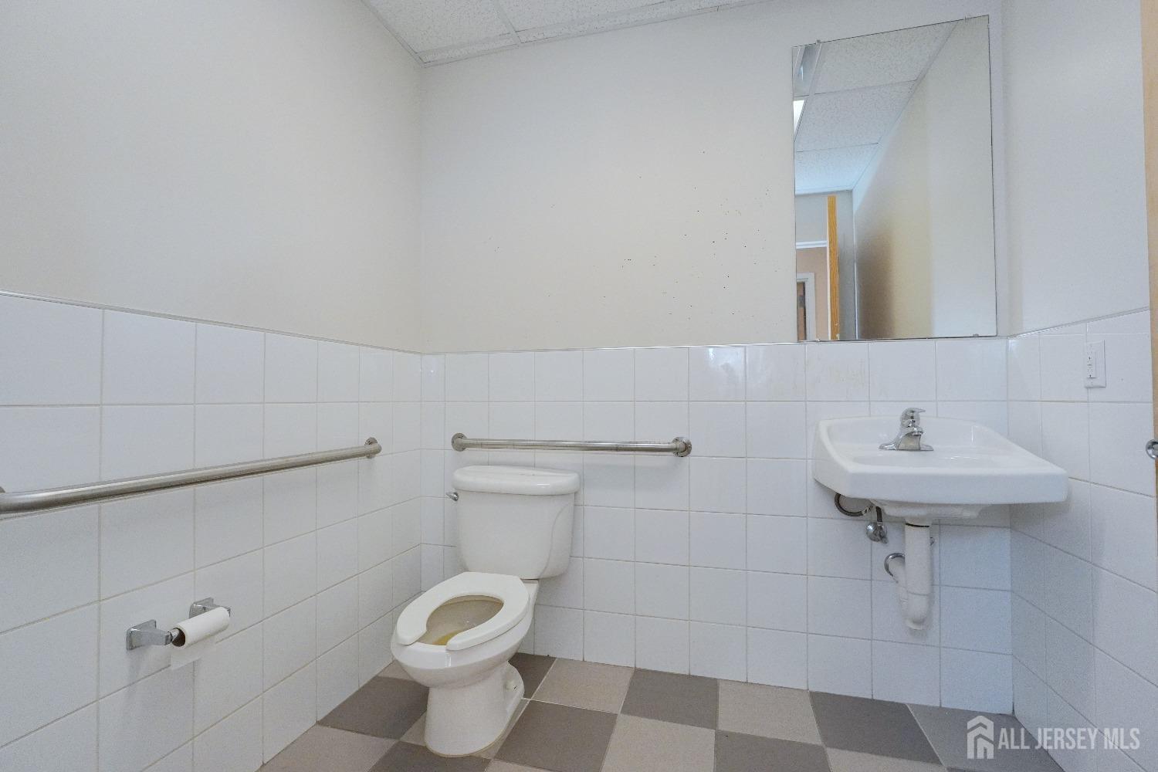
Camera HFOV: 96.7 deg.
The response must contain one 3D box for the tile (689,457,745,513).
[{"bbox_3d":[0.511,0.362,1.900,0.200,0.200,0.010,0,-1,15],"label":"tile"}]

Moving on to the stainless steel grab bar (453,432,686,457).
[{"bbox_3d":[-0.068,0.231,1.993,0.985,0.077,0.085,0,-1,15],"label":"stainless steel grab bar"}]

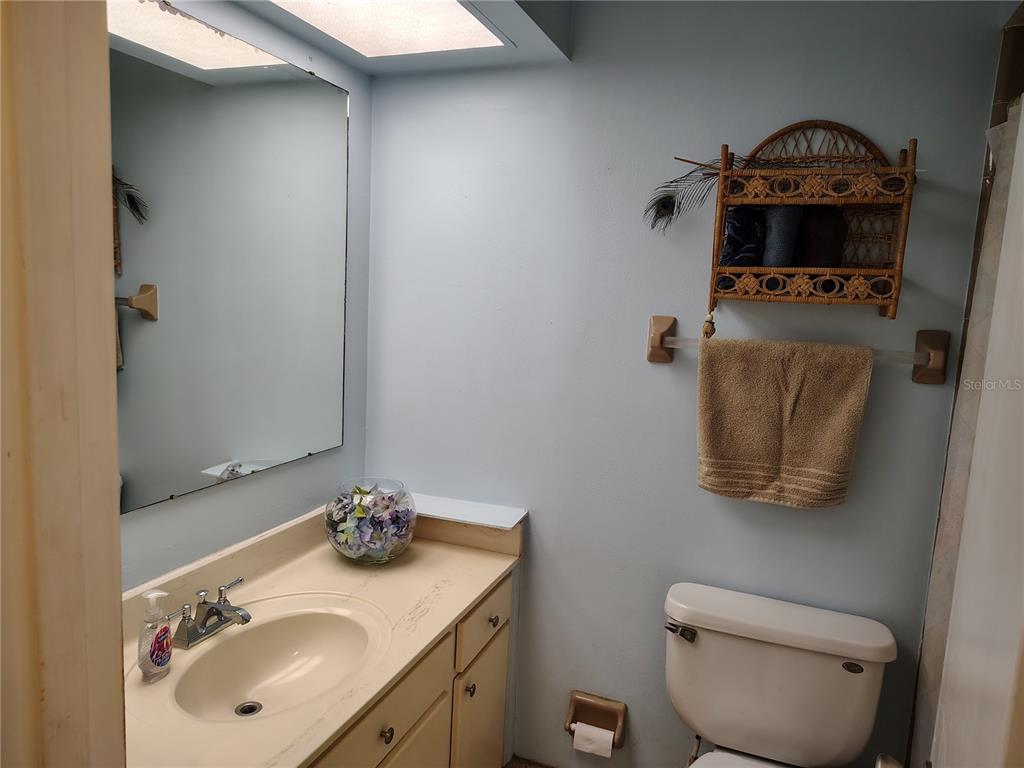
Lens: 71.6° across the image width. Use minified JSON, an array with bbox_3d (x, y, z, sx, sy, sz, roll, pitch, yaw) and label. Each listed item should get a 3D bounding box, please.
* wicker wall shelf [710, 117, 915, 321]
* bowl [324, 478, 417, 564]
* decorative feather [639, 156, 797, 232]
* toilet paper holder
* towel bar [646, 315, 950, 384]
[{"bbox_3d":[0.703,-0.399,1.690,0.411,0.470,0.174,5,8,21],"label":"wicker wall shelf"},{"bbox_3d":[-0.387,0.379,1.952,0.245,0.198,0.245,3,8,0],"label":"bowl"},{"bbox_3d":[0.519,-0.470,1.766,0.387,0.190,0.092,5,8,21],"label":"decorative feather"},{"bbox_3d":[0.241,1.008,2.089,0.168,0.150,0.078,5,8,21],"label":"toilet paper holder"},{"bbox_3d":[0.695,-0.087,1.781,0.716,0.124,0.089,5,8,21],"label":"towel bar"}]

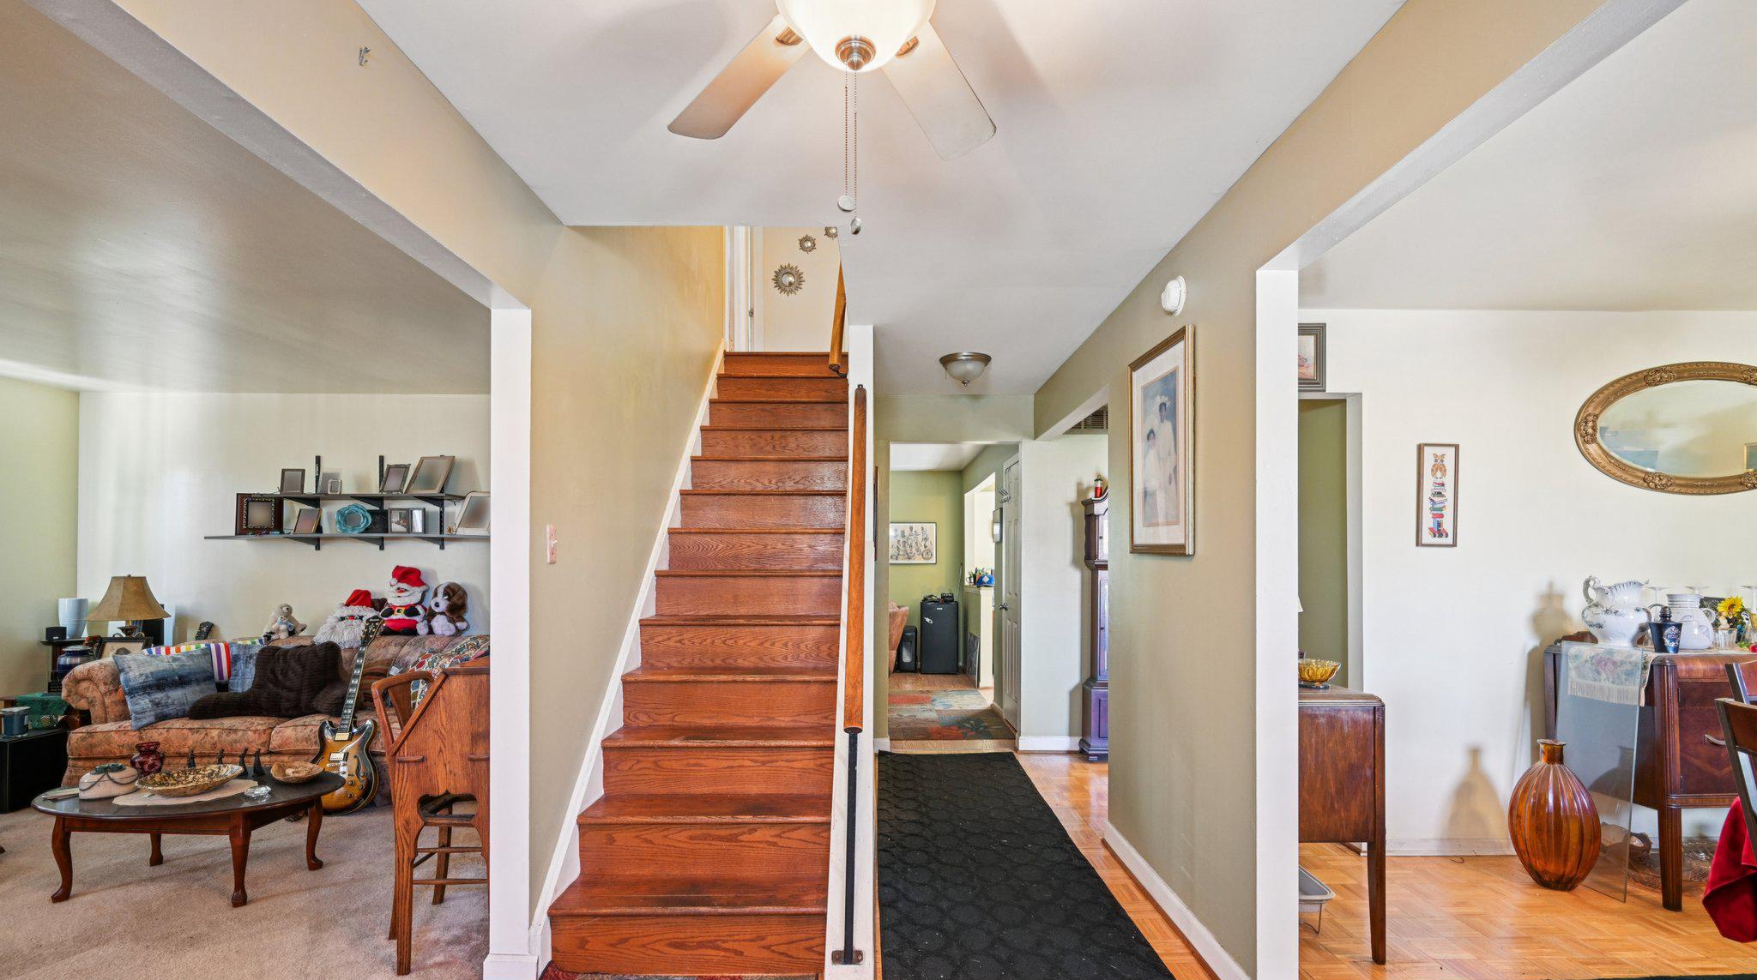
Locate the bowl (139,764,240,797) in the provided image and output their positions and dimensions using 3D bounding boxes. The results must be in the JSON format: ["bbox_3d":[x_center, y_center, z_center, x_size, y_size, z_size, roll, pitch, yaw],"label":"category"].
[{"bbox_3d":[-2.725,1.157,3.090,0.350,0.080,0.250,2,-3,-30],"label":"bowl"}]

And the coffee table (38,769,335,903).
[{"bbox_3d":[-2.768,1.398,3.163,1.103,0.385,0.719,0,-4,0],"label":"coffee table"}]

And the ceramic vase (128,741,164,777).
[{"bbox_3d":[-3.157,1.161,3.370,0.113,0.139,0.113,0,-4,0],"label":"ceramic vase"}]

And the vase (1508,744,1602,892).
[{"bbox_3d":[2.712,1.300,3.137,0.279,0.575,0.279,0,-4,0],"label":"vase"}]

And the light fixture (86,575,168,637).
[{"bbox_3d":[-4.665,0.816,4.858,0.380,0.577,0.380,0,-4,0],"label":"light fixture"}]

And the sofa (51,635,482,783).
[{"bbox_3d":[-3.300,1.280,4.620,2.330,0.870,1.000,0,-3,0],"label":"sofa"}]

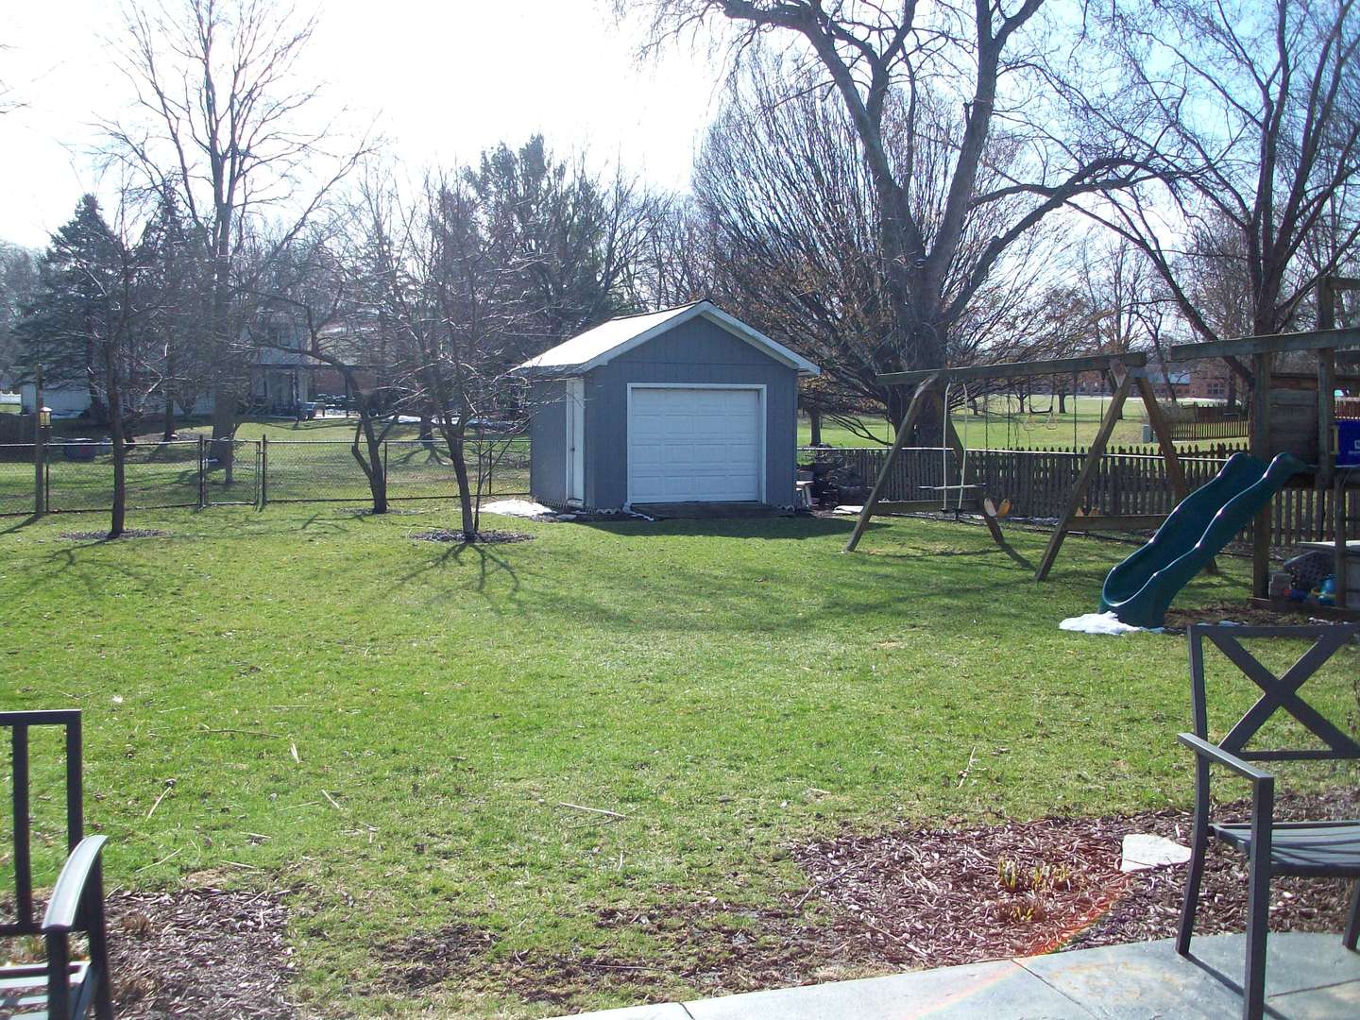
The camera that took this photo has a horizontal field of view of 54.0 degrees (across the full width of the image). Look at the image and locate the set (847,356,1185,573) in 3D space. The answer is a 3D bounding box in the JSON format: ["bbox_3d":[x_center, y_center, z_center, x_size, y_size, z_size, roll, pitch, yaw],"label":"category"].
[{"bbox_3d":[3.611,-0.599,15.477,2.353,2.246,4.758,-2,5,-25],"label":"set"}]

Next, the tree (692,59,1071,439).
[{"bbox_3d":[5.441,-6.569,35.612,9.916,11.236,9.712,0,4,0],"label":"tree"}]

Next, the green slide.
[{"bbox_3d":[4.349,0.200,10.966,1.680,1.320,0.600,-2,5,-23],"label":"green slide"}]

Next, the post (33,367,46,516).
[{"bbox_3d":[-10.582,-1.165,21.987,0.130,2.511,0.130,-2,5,-20],"label":"post"}]

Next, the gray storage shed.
[{"bbox_3d":[-0.439,-1.951,25.161,4.257,3.586,5.026,-2,5,-20],"label":"gray storage shed"}]

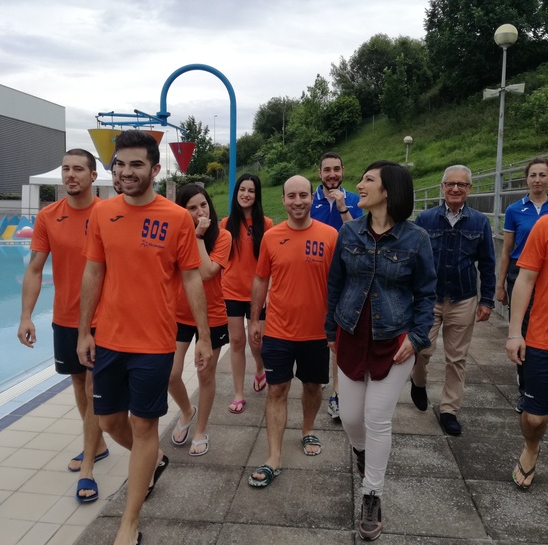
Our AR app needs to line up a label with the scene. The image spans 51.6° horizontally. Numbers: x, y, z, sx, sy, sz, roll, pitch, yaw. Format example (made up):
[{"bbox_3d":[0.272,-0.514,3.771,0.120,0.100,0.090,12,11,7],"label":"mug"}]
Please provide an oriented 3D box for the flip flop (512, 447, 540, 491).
[{"bbox_3d":[1.372,1.041,3.054,0.105,0.080,0.275,5,41,34],"label":"flip flop"}]

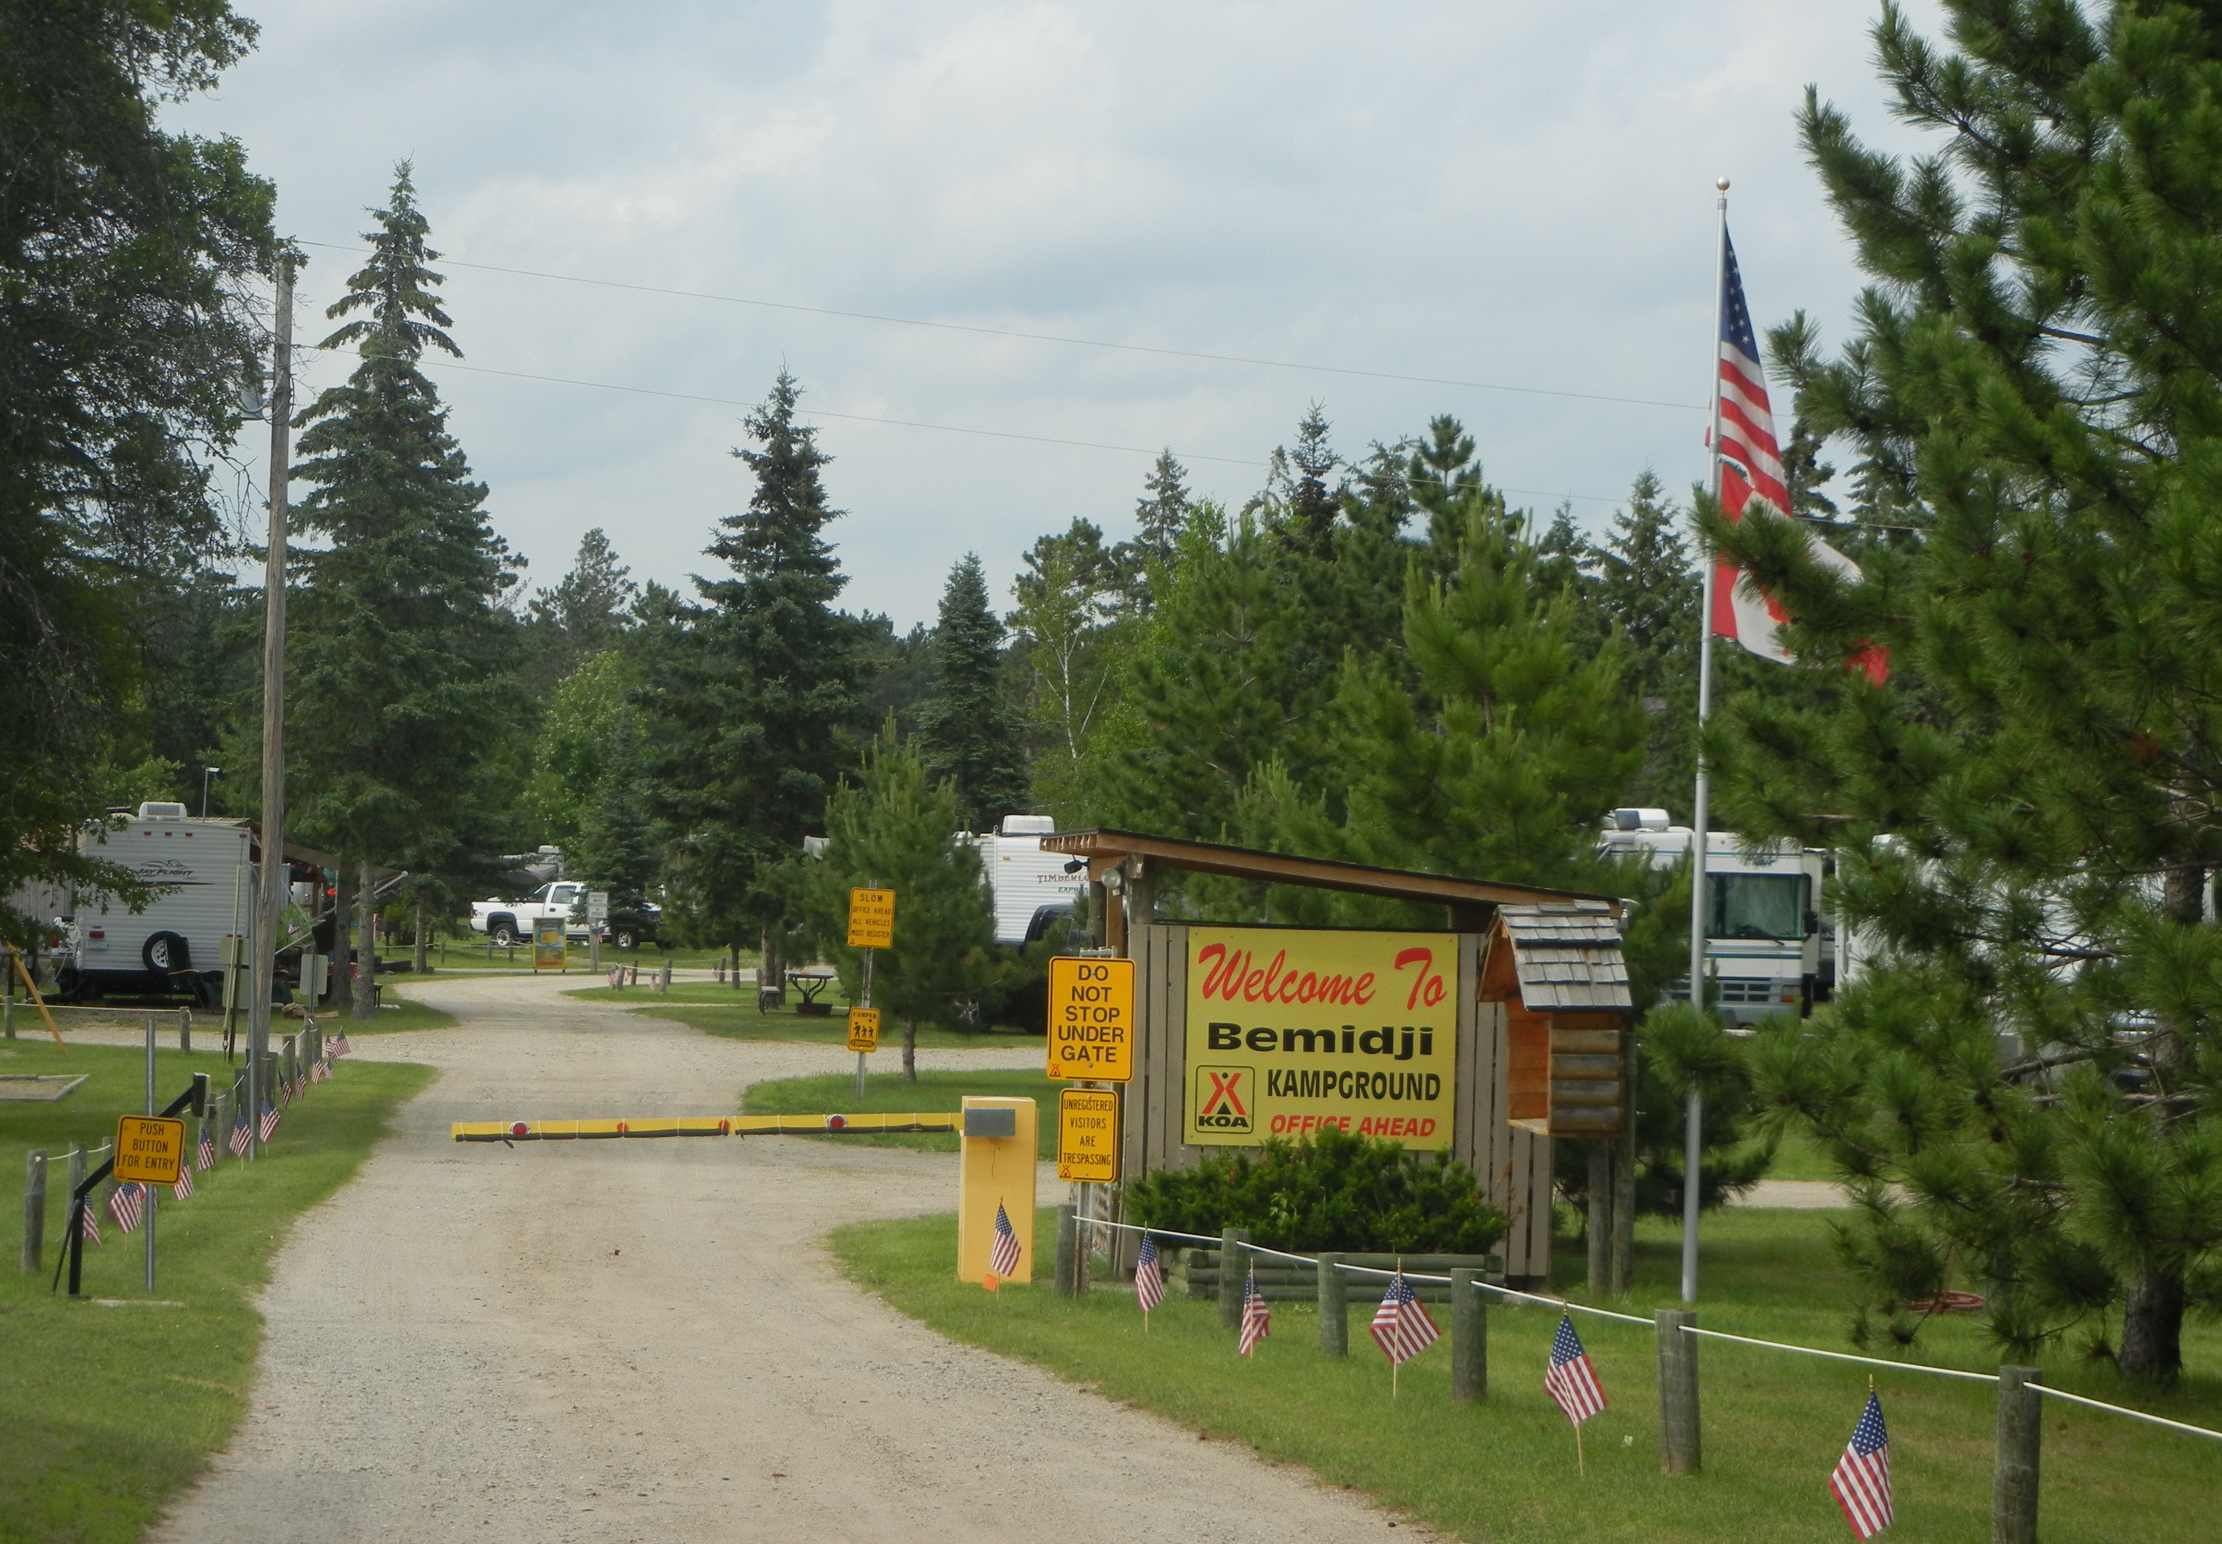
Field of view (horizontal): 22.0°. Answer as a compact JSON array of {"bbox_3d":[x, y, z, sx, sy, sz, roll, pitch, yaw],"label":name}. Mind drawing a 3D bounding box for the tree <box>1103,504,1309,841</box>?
[{"bbox_3d":[1.665,-0.036,80.000,3.800,7.300,3.800,1,-1,0],"label":"tree"}]

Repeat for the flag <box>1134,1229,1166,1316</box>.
[{"bbox_3d":[0.176,2.258,25.800,0.150,0.370,0.090,1,-1,-6],"label":"flag"}]

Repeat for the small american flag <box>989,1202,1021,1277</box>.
[{"bbox_3d":[-0.515,2.276,27.800,0.170,0.370,0.090,1,-1,-6],"label":"small american flag"}]

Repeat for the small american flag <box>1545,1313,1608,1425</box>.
[{"bbox_3d":[1.314,1.683,16.100,0.190,0.340,0.100,1,-1,6],"label":"small american flag"}]

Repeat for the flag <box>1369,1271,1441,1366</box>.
[{"bbox_3d":[1.161,2.167,22.600,0.290,0.375,0.090,1,-1,-3],"label":"flag"}]

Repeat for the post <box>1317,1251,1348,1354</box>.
[{"bbox_3d":[0.990,2.352,25.206,0.127,0.465,0.127,1,-1,0],"label":"post"}]

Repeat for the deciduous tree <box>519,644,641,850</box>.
[{"bbox_3d":[-16.932,0.695,183.000,4.100,9.400,4.100,1,-1,0],"label":"deciduous tree"}]

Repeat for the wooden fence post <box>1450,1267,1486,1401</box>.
[{"bbox_3d":[1.450,2.264,23.006,0.137,0.540,0.137,1,-1,0],"label":"wooden fence post"}]

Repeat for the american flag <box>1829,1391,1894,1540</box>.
[{"bbox_3d":[2.266,2.088,17.200,0.200,0.460,0.120,1,-1,6],"label":"american flag"}]

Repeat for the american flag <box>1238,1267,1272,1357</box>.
[{"bbox_3d":[0.612,2.306,24.400,0.150,0.380,0.090,1,-1,-6],"label":"american flag"}]

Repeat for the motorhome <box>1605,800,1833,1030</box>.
[{"bbox_3d":[8.395,2.523,90.460,2.550,3.600,9.000,2,-1,-11],"label":"motorhome"}]

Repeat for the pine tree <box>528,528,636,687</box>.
[{"bbox_3d":[-20.887,-1.812,225.000,4.400,15.600,4.400,1,-1,0],"label":"pine tree"}]

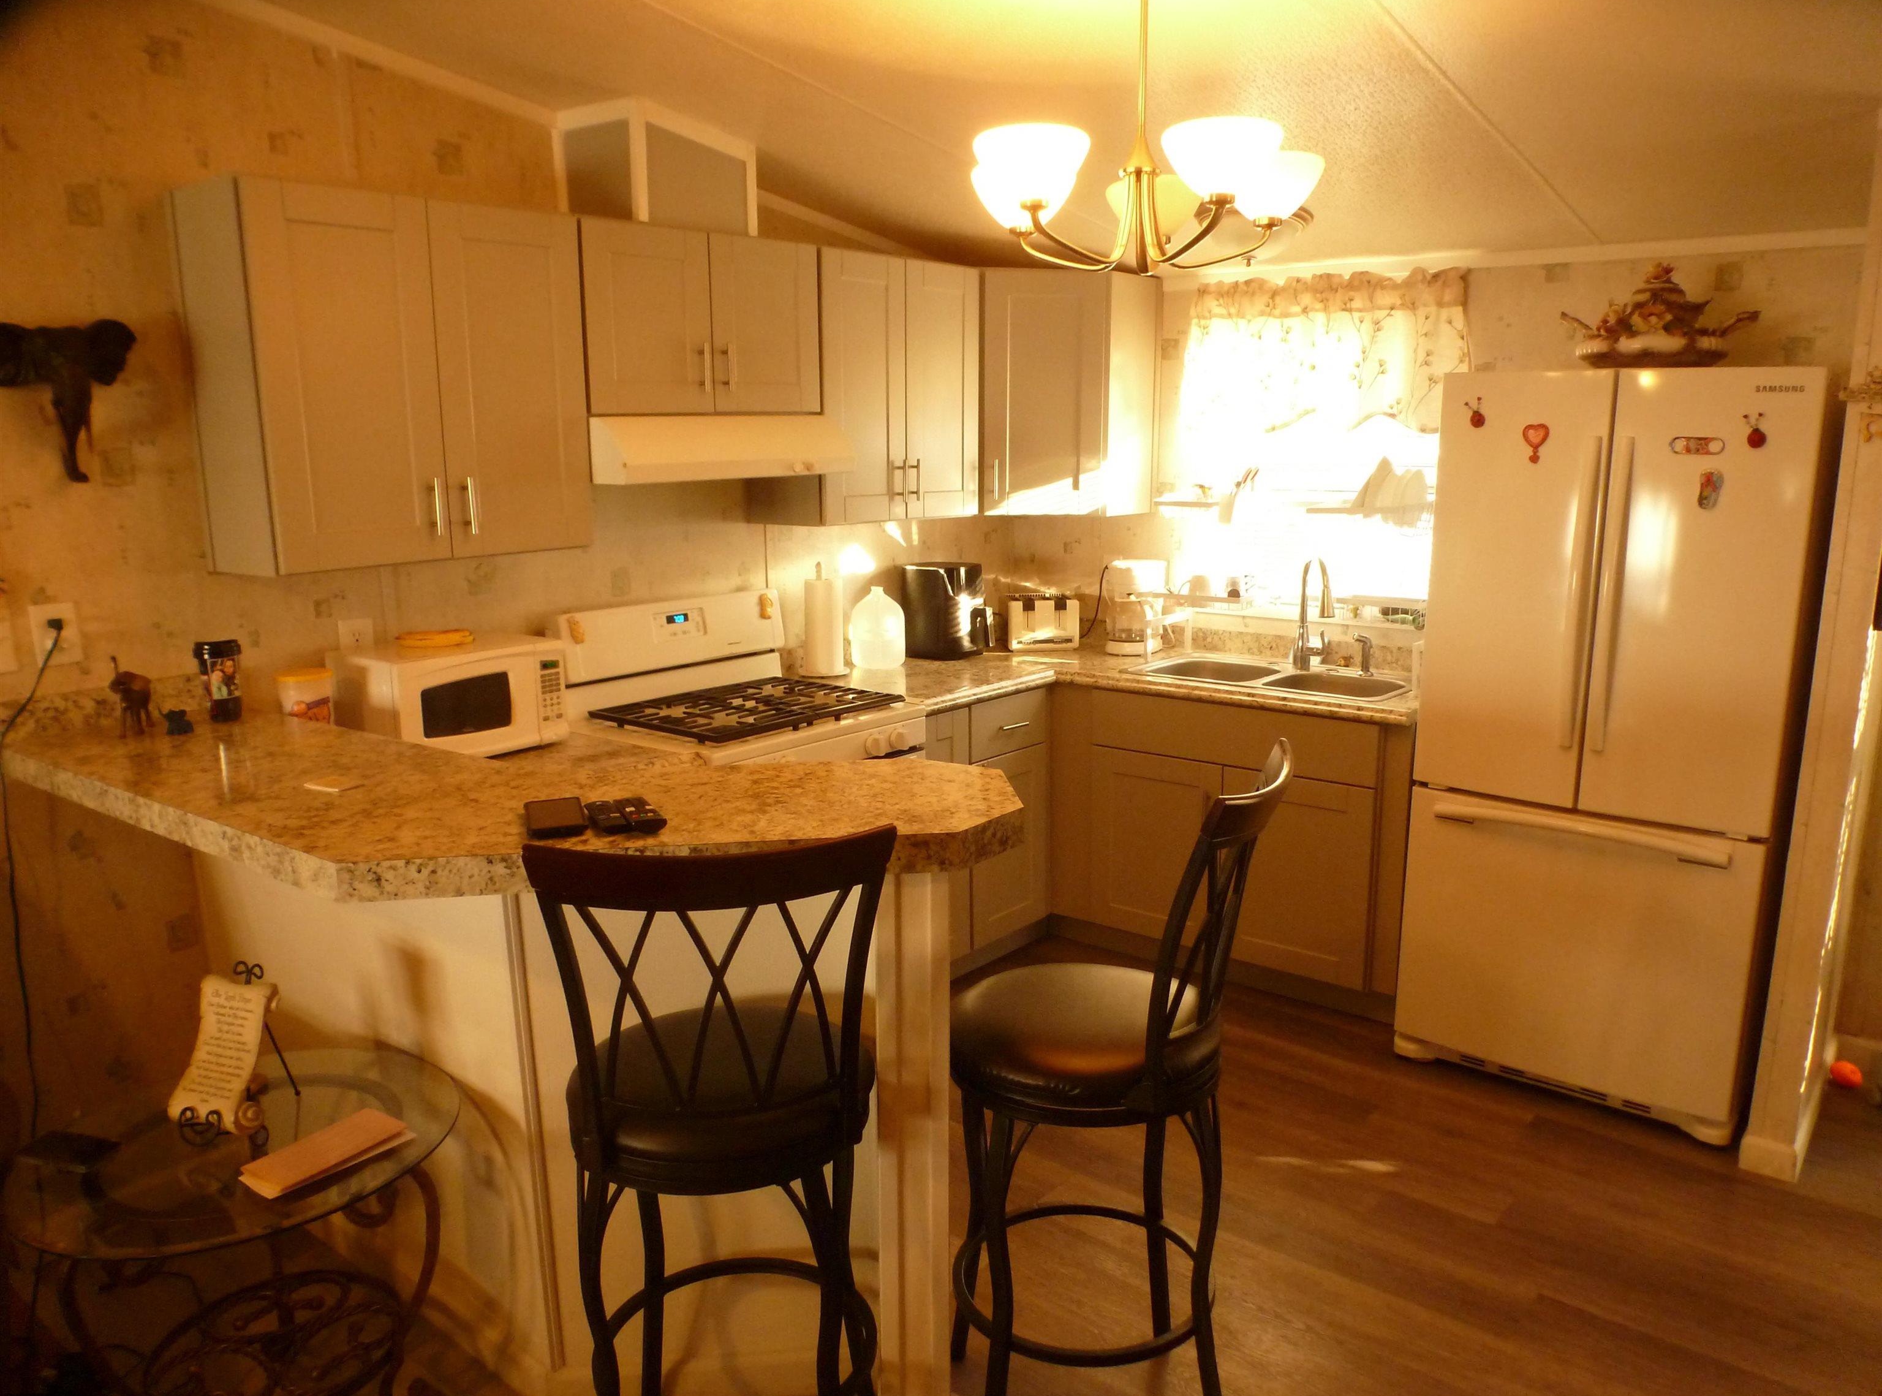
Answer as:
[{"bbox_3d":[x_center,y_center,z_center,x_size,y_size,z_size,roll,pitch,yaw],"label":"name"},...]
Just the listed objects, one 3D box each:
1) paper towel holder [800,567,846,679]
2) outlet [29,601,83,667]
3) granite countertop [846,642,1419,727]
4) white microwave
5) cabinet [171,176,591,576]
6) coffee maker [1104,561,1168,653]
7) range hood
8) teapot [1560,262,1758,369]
[{"bbox_3d":[-0.361,-0.243,4.007,0.145,0.330,0.145,0,12,0],"label":"paper towel holder"},{"bbox_3d":[-1.700,-0.122,2.507,0.012,0.117,0.073,9,15,39],"label":"outlet"},{"bbox_3d":[0.535,-0.038,3.904,1.767,0.045,1.280,9,15,39],"label":"granite countertop"},{"bbox_3d":[-1.127,0.001,3.019,0.300,0.243,0.430,11,16,43],"label":"white microwave"},{"bbox_3d":[-1.200,-0.695,2.906,0.335,0.760,0.749,10,16,40],"label":"cabinet"},{"bbox_3d":[0.654,-0.303,4.325,0.150,0.300,0.200,7,14,31],"label":"coffee maker"},{"bbox_3d":[-0.646,-0.655,3.398,0.440,0.157,0.760,9,15,39],"label":"range hood"},{"bbox_3d":[1.725,-0.910,3.136,0.434,0.268,0.253,9,15,37],"label":"teapot"}]

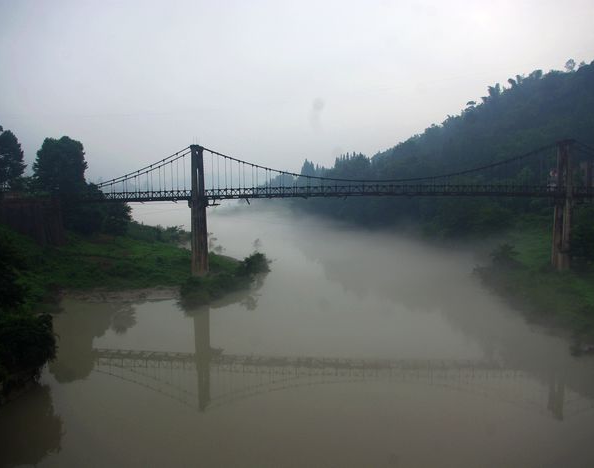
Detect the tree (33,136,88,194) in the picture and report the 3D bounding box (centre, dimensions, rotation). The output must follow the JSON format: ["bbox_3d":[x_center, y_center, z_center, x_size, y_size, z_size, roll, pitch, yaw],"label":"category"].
[{"bbox_3d":[-67.520,-18.843,150.000,15.000,18.000,14.000,-1,4,0],"label":"tree"}]

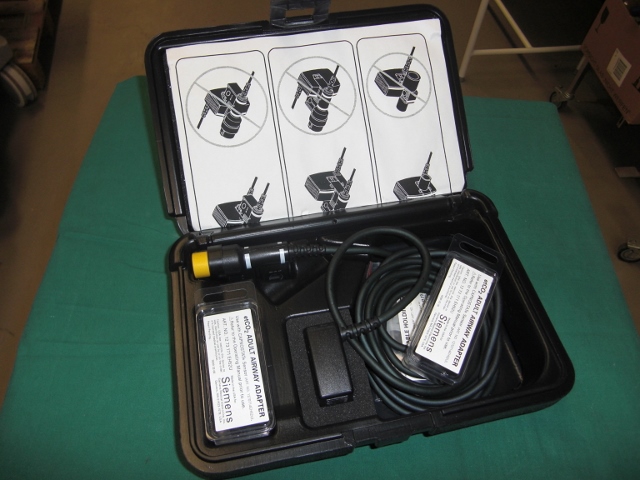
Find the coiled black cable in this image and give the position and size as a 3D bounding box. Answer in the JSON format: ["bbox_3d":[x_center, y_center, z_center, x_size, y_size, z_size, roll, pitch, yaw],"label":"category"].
[{"bbox_3d":[0.073,0.052,0.391,0.129,0.030,0.146,-8,56,-10],"label":"coiled black cable"}]

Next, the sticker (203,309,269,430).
[{"bbox_3d":[-0.054,0.081,0.333,0.032,0.001,0.077,-8,56,-11],"label":"sticker"}]

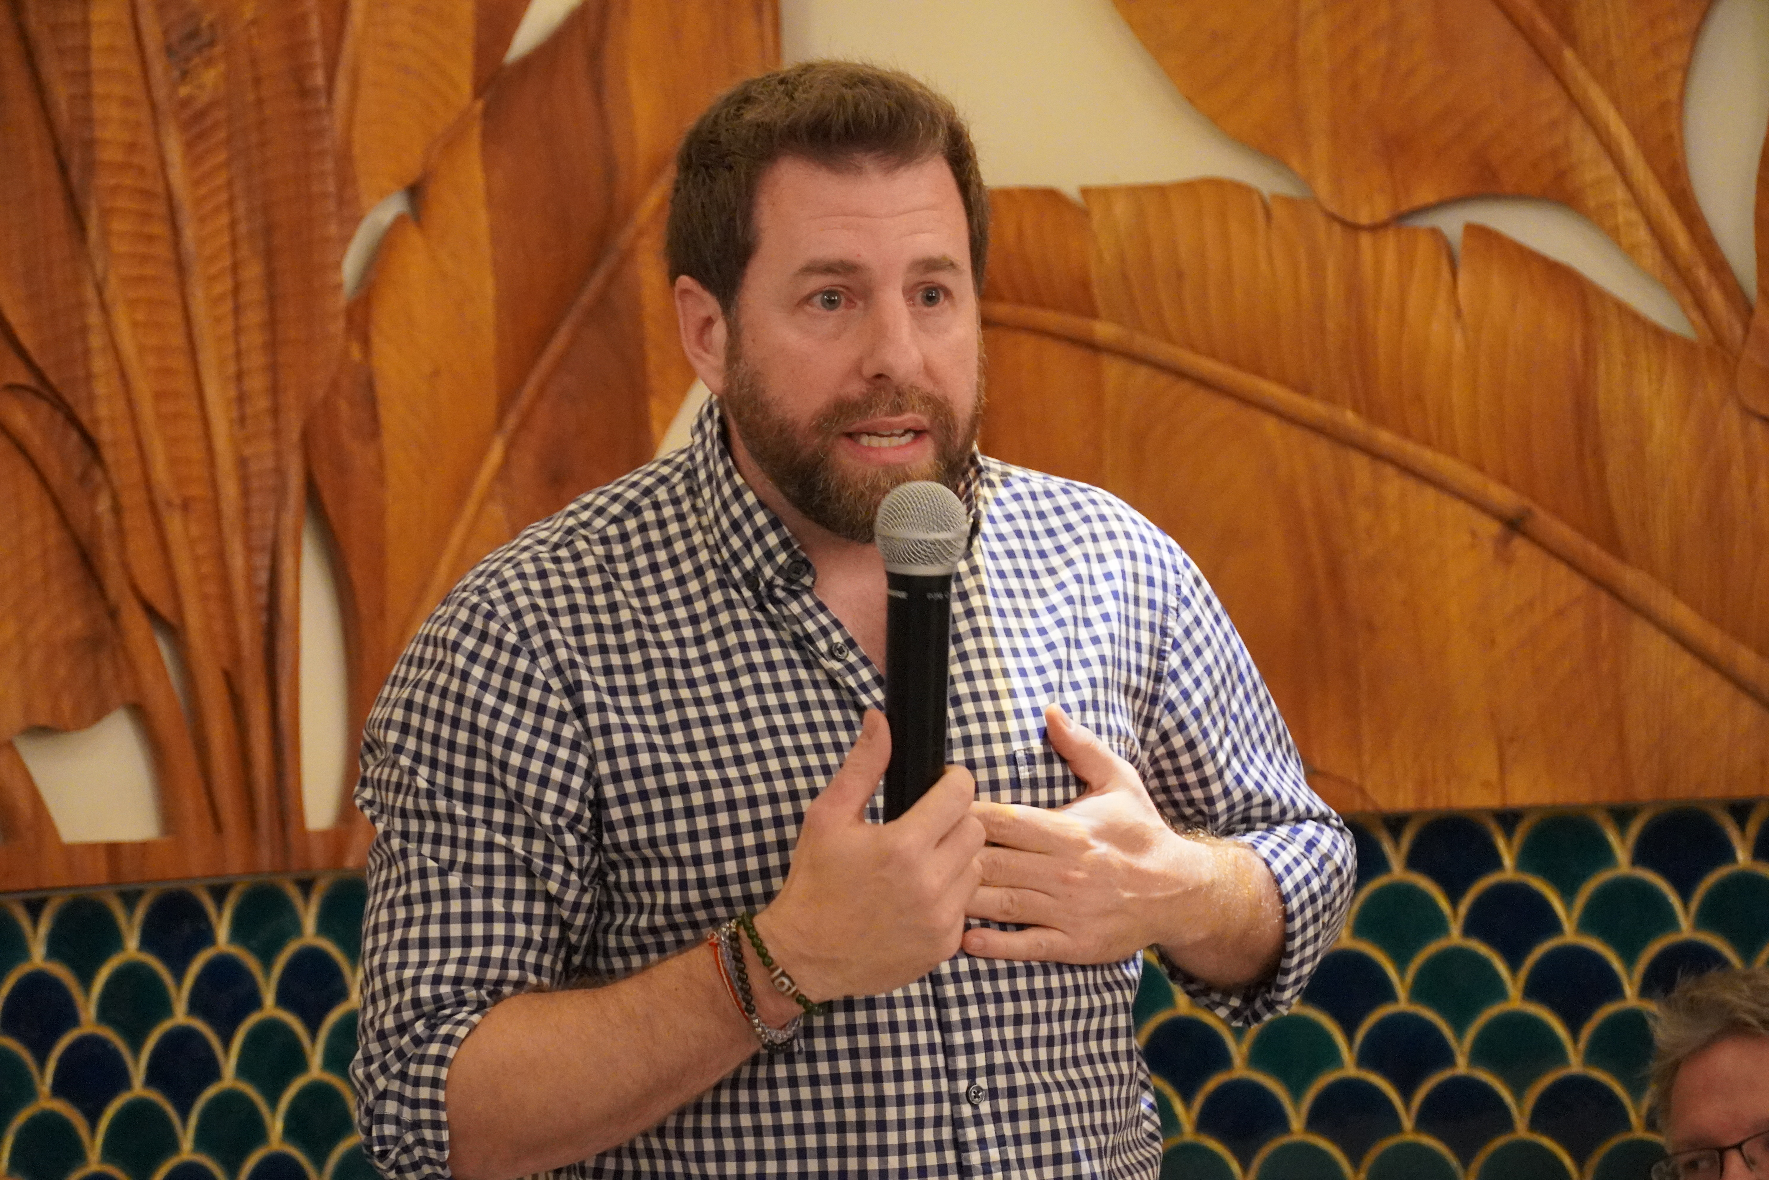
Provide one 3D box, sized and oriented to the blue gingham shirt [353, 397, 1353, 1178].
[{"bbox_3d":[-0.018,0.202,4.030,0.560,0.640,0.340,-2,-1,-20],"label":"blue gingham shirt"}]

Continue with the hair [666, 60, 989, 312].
[{"bbox_3d":[-0.033,-0.232,3.980,0.180,0.165,0.210,-2,-1,-24],"label":"hair"}]

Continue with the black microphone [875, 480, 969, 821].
[{"bbox_3d":[0.018,0.054,3.820,0.052,0.235,0.052,1,9,0],"label":"black microphone"}]

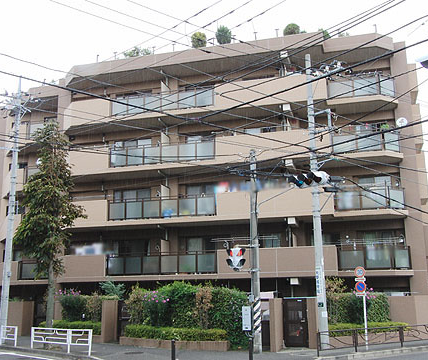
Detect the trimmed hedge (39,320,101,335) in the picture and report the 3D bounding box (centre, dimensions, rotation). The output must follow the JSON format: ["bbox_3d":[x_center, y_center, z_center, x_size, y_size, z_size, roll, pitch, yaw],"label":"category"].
[{"bbox_3d":[-6.762,6.950,26.652,3.500,0.650,0.800,-8,-14,29],"label":"trimmed hedge"}]

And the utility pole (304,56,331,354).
[{"bbox_3d":[4.155,0.548,23.042,0.360,12.110,0.360,-1,-12,0],"label":"utility pole"}]

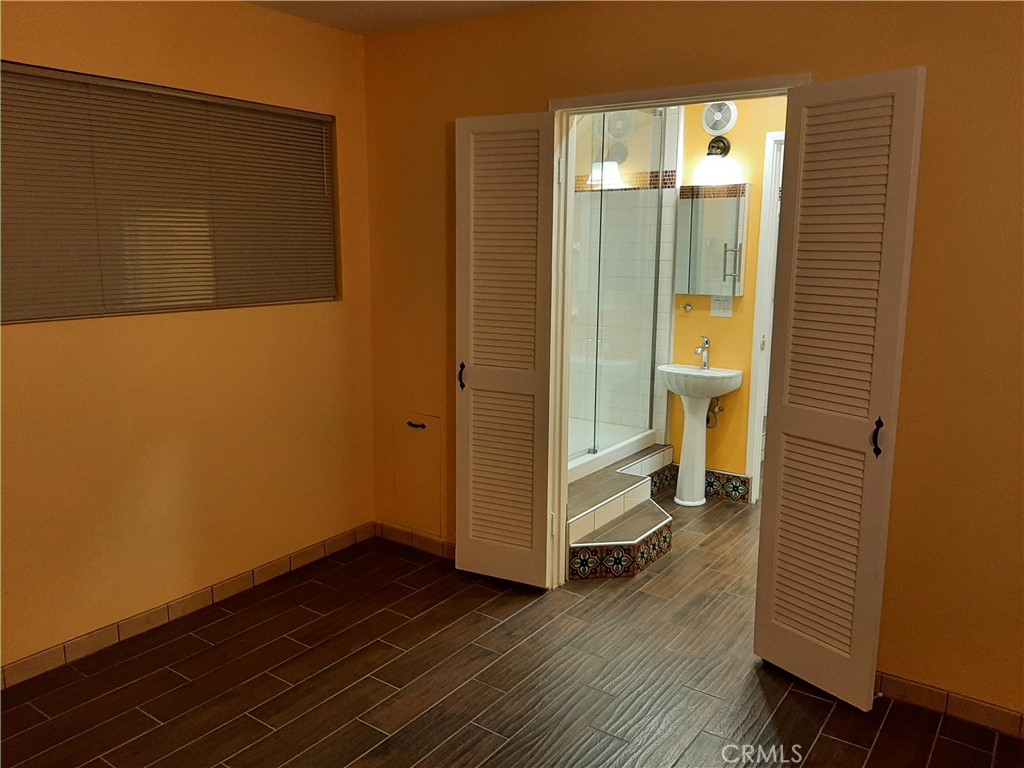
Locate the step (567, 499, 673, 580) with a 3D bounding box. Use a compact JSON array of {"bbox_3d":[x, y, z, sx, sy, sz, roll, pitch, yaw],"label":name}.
[{"bbox_3d":[0.603,0.781,3.825,0.235,0.172,0.830,8,13,35],"label":"step"}]

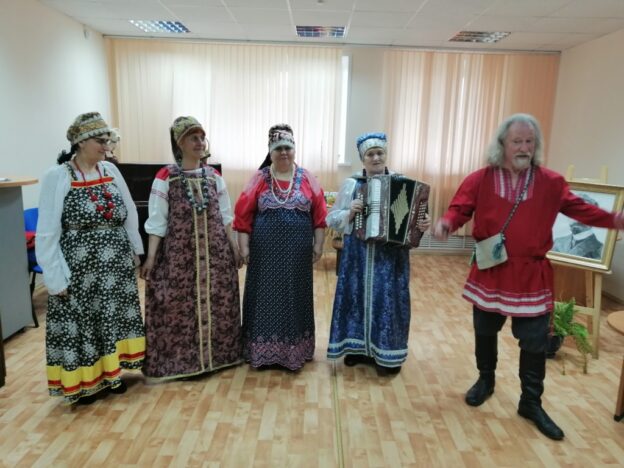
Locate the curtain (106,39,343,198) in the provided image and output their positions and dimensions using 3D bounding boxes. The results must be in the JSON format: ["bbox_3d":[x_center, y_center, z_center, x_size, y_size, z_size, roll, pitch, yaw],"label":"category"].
[{"bbox_3d":[-1.135,-1.337,6.144,3.000,2.200,0.140,2,11,0],"label":"curtain"}]

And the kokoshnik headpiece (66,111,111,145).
[{"bbox_3d":[-1.168,-0.563,2.475,0.205,0.155,0.180,-6,6,29],"label":"kokoshnik headpiece"}]

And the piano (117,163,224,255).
[{"bbox_3d":[-1.756,-0.221,5.494,1.460,1.200,0.600,0,12,-11],"label":"piano"}]

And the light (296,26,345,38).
[{"bbox_3d":[0.098,-2.324,5.338,0.600,0.070,0.600,2,11,0],"label":"light"}]

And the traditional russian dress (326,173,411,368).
[{"bbox_3d":[0.402,0.235,3.175,0.560,1.260,0.400,3,11,7],"label":"traditional russian dress"}]

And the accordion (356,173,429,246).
[{"bbox_3d":[0.482,-0.135,2.806,0.380,0.370,0.200,12,11,5],"label":"accordion"}]

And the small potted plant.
[{"bbox_3d":[1.848,0.691,3.451,0.420,0.440,0.380,2,11,0],"label":"small potted plant"}]

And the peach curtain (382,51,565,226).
[{"bbox_3d":[1.966,-1.168,6.159,2.280,2.320,0.140,2,11,0],"label":"peach curtain"}]

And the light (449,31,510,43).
[{"bbox_3d":[1.907,-2.241,5.345,0.585,0.060,0.585,2,11,1],"label":"light"}]

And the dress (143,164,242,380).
[{"bbox_3d":[-0.768,0.202,3.036,0.600,1.286,0.420,-1,11,-17],"label":"dress"}]

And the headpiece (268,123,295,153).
[{"bbox_3d":[-0.191,-0.605,2.939,0.165,0.170,0.200,1,11,-4],"label":"headpiece"}]

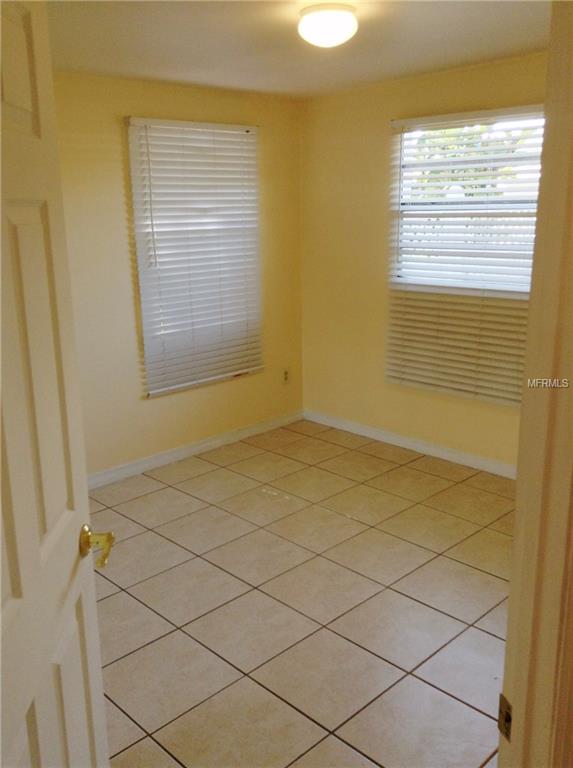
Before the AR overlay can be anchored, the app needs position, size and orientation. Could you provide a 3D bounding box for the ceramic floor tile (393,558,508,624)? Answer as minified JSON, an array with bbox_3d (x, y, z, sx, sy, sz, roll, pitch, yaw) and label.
[{"bbox_3d":[0.729,0.890,3.182,0.403,0.010,0.403,-15,21,-42],"label":"ceramic floor tile"}]

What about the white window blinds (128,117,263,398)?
[{"bbox_3d":[-0.520,-0.770,4.524,0.936,1.595,0.060,-15,21,-42],"label":"white window blinds"}]

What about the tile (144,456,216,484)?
[{"bbox_3d":[-0.652,0.543,4.546,0.403,0.010,0.277,-15,21,-42],"label":"tile"}]

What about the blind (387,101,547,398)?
[{"bbox_3d":[1.012,-0.710,4.230,0.060,1.604,1.013,-15,21,-42],"label":"blind"}]

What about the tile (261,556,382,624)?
[{"bbox_3d":[0.157,0.910,3.241,0.407,0.010,0.407,-15,21,-42],"label":"tile"}]

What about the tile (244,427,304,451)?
[{"bbox_3d":[-0.083,0.384,5.093,0.402,0.010,0.300,-15,21,-42],"label":"tile"}]

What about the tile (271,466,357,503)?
[{"bbox_3d":[0.162,0.595,4.292,0.402,0.010,0.402,-15,21,-42],"label":"tile"}]

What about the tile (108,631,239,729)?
[{"bbox_3d":[-0.439,1.075,2.679,0.407,0.010,0.407,-15,21,-42],"label":"tile"}]

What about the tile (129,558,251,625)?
[{"bbox_3d":[-0.428,0.919,3.251,0.407,0.010,0.407,-15,21,-42],"label":"tile"}]

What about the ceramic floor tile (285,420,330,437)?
[{"bbox_3d":[0.149,0.321,5.313,0.239,0.010,0.300,-15,21,-42],"label":"ceramic floor tile"}]

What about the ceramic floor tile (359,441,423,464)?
[{"bbox_3d":[0.669,0.464,4.841,0.233,0.010,0.407,-15,21,-42],"label":"ceramic floor tile"}]

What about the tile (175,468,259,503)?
[{"bbox_3d":[-0.411,0.604,4.308,0.403,0.010,0.403,-15,21,-42],"label":"tile"}]

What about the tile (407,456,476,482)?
[{"bbox_3d":[0.965,0.525,4.504,0.220,0.010,0.403,-15,21,-42],"label":"tile"}]

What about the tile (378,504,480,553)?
[{"bbox_3d":[0.733,0.738,3.729,0.402,0.010,0.402,-15,21,-42],"label":"tile"}]

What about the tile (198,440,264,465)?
[{"bbox_3d":[-0.373,0.462,4.819,0.402,0.010,0.300,-15,21,-42],"label":"tile"}]

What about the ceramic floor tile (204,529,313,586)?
[{"bbox_3d":[-0.132,0.827,3.471,0.403,0.010,0.403,-15,21,-42],"label":"ceramic floor tile"}]

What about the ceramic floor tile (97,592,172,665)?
[{"bbox_3d":[-0.727,1.001,2.971,0.407,0.010,0.407,-15,21,-42],"label":"ceramic floor tile"}]

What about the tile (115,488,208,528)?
[{"bbox_3d":[-0.703,0.681,4.024,0.402,0.010,0.402,-15,21,-42],"label":"tile"}]

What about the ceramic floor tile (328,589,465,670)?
[{"bbox_3d":[0.449,0.983,2.951,0.407,0.010,0.407,-15,21,-42],"label":"ceramic floor tile"}]

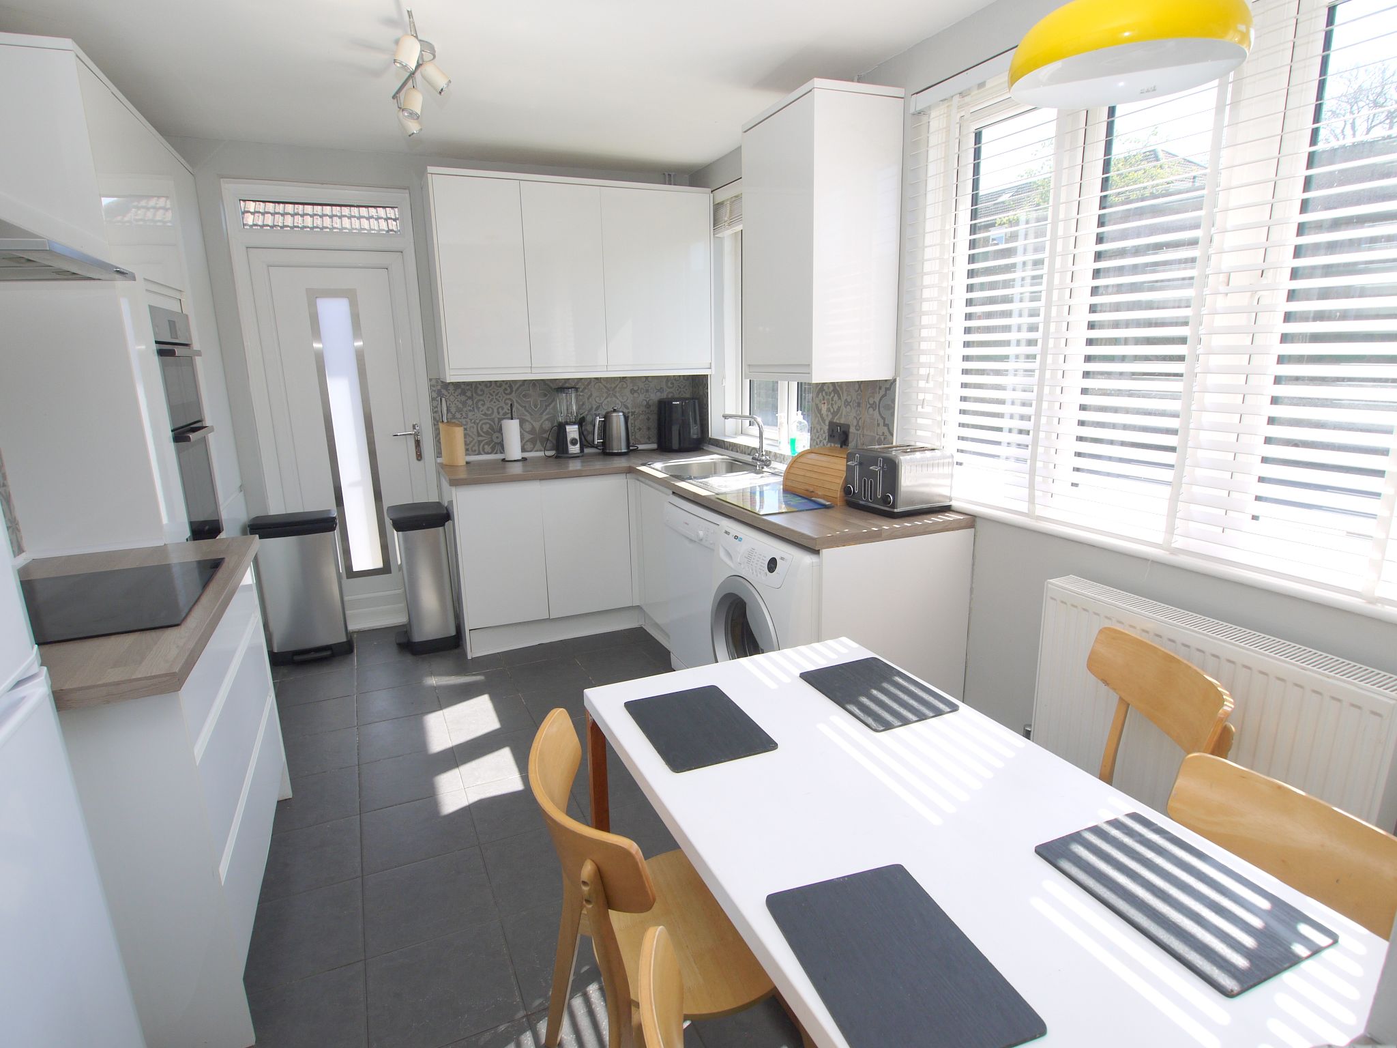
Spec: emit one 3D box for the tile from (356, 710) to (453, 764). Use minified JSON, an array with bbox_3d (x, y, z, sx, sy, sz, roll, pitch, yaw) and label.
[{"bbox_3d":[-1.165,0.848,2.881,0.328,0.010,0.324,-7,14,-24],"label":"tile"}]

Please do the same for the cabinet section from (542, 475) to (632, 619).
[{"bbox_3d":[-0.579,0.112,3.798,0.455,0.724,0.020,-7,15,-24],"label":"cabinet section"}]

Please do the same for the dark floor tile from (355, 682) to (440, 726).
[{"bbox_3d":[-1.304,0.784,3.168,0.328,0.010,0.324,-7,14,-24],"label":"dark floor tile"}]

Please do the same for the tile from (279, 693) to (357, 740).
[{"bbox_3d":[-1.619,0.827,3.064,0.330,0.010,0.330,-7,14,-24],"label":"tile"}]

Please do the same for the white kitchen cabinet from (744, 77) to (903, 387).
[{"bbox_3d":[0.451,-1.042,2.755,0.358,0.964,0.512,-7,14,-23],"label":"white kitchen cabinet"}]

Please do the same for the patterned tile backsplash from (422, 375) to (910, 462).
[{"bbox_3d":[-0.334,-0.436,3.296,1.500,0.440,1.910,-7,14,-23],"label":"patterned tile backsplash"}]

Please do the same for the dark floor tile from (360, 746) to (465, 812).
[{"bbox_3d":[-1.035,0.915,2.613,0.330,0.010,0.330,-7,14,-24],"label":"dark floor tile"}]

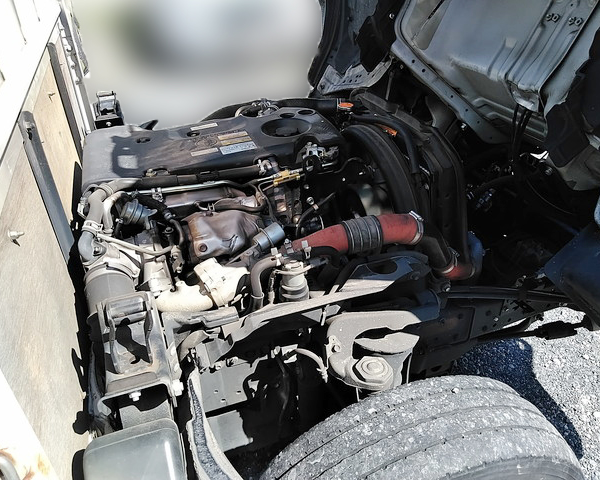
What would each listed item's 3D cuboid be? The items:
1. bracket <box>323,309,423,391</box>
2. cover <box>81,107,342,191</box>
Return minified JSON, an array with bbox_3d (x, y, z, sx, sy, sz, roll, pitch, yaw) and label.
[{"bbox_3d":[0.141,0.232,1.027,0.195,0.095,0.185,-10,37,-13],"label":"bracket"},{"bbox_3d":[-0.210,-0.201,1.222,0.595,0.090,0.290,-12,37,-12],"label":"cover"}]

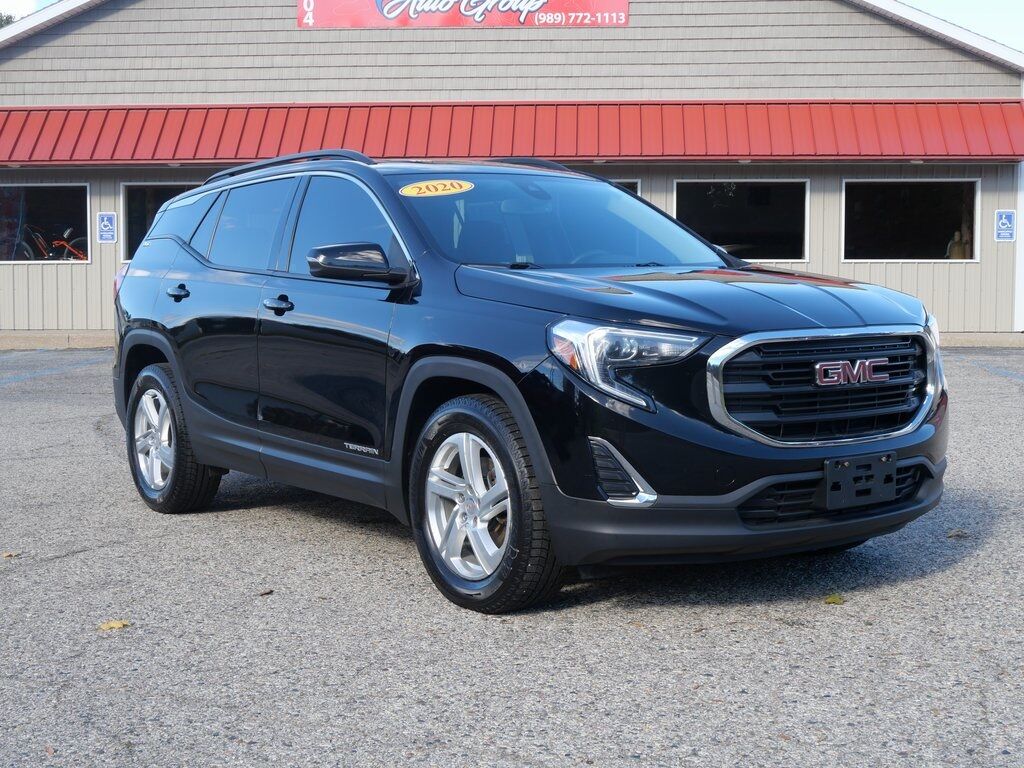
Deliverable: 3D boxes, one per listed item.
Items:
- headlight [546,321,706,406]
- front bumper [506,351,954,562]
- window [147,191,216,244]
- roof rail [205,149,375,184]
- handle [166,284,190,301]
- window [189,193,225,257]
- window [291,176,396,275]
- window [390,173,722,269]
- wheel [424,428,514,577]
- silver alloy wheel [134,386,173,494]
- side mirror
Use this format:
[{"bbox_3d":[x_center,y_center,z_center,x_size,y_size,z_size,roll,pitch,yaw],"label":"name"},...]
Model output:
[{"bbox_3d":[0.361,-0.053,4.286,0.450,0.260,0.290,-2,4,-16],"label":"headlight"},{"bbox_3d":[0.916,0.216,4.676,1.830,0.650,0.660,-3,5,-35],"label":"front bumper"},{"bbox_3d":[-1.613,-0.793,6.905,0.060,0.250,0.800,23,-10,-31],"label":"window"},{"bbox_3d":[-1.026,-0.952,6.294,0.080,0.100,1.720,-3,5,-35],"label":"roof rail"},{"bbox_3d":[-1.529,-0.419,6.525,0.060,0.075,0.250,-3,5,-35],"label":"handle"},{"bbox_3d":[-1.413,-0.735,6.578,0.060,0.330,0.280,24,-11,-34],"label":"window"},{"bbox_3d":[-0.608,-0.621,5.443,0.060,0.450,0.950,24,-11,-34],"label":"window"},{"bbox_3d":[0.183,-0.657,5.632,1.410,0.100,0.830,-3,35,-35],"label":"window"},{"bbox_3d":[-0.081,0.401,4.735,0.190,0.485,0.485,-3,5,-35],"label":"wheel"},{"bbox_3d":[-1.667,0.270,6.947,0.190,0.485,0.485,-3,5,-35],"label":"silver alloy wheel"},{"bbox_3d":[-0.558,-0.428,5.052,0.260,0.190,0.270,-3,5,-35],"label":"side mirror"}]

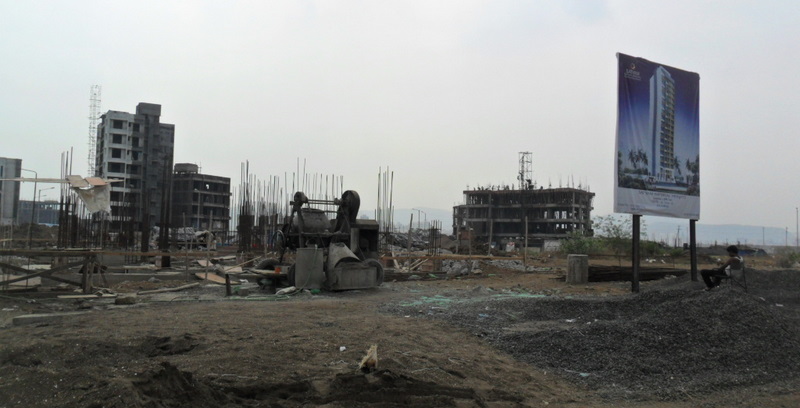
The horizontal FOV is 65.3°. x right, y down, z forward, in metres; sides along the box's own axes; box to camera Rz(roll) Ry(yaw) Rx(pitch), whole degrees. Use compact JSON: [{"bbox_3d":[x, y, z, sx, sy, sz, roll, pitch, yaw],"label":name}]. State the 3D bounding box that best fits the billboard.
[{"bbox_3d":[8.315,-2.046,19.991,3.920,4.910,0.130,3,-4,-30],"label":"billboard"}]

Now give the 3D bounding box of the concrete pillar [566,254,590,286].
[{"bbox_3d":[6.286,2.320,22.100,0.740,1.050,0.720,1,-3,16],"label":"concrete pillar"}]

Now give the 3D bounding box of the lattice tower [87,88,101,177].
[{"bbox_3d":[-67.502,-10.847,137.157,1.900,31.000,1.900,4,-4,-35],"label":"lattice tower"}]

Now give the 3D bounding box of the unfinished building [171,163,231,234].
[{"bbox_3d":[-50.798,-1.042,157.941,10.500,16.800,11.000,0,-4,34],"label":"unfinished building"}]

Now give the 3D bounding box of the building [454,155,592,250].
[{"bbox_3d":[27.223,-0.126,135.726,26.500,19.500,14.000,0,-4,34],"label":"building"}]

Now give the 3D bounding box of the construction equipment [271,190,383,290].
[{"bbox_3d":[-2.126,1.070,18.300,3.100,2.800,2.200,2,-3,-12],"label":"construction equipment"}]

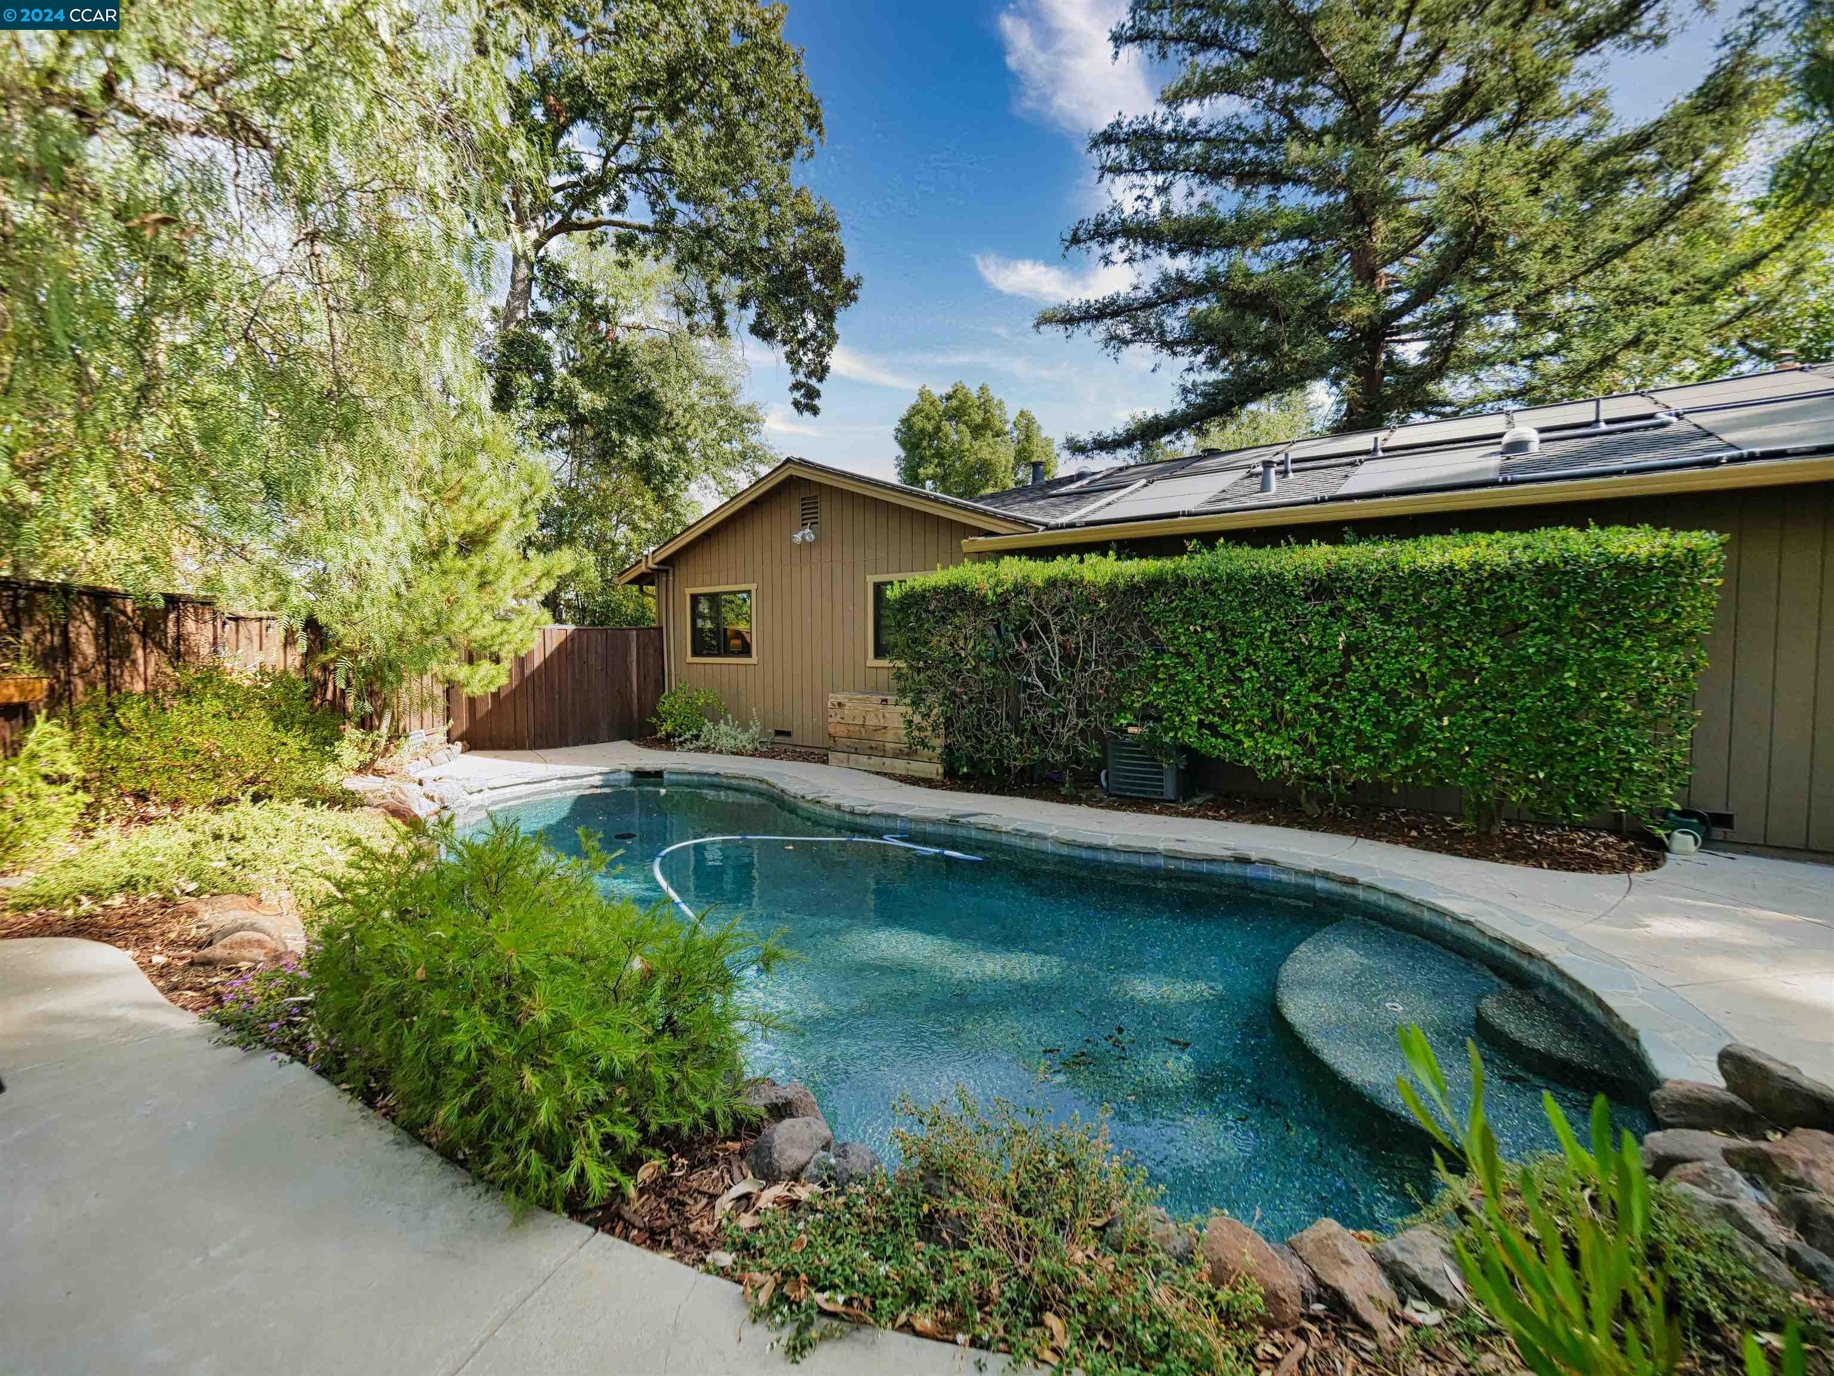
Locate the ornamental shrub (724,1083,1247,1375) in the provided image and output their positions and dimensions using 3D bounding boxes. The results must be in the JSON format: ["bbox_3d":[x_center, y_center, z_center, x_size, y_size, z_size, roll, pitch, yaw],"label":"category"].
[{"bbox_3d":[0.110,1.232,1.744,1.220,0.350,0.600,1,4,20],"label":"ornamental shrub"}]

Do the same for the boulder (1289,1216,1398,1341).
[{"bbox_3d":[0.945,1.326,1.679,0.200,0.200,0.260,-2,4,-25],"label":"boulder"}]

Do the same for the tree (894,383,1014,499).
[{"bbox_3d":[1.300,-5.133,24.746,4.300,10.400,4.300,0,3,0],"label":"tree"}]

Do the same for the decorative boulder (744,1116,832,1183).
[{"bbox_3d":[-0.365,1.319,2.139,0.240,0.165,0.220,0,3,0],"label":"decorative boulder"}]

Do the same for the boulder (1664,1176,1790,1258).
[{"bbox_3d":[2.090,1.341,1.940,0.210,0.140,0.270,0,3,0],"label":"boulder"}]

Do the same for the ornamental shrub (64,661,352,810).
[{"bbox_3d":[-5.750,0.388,6.132,1.300,1.200,1.900,2,4,30],"label":"ornamental shrub"}]

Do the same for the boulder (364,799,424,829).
[{"bbox_3d":[-4.250,1.052,6.071,0.450,0.270,0.380,0,3,0],"label":"boulder"}]

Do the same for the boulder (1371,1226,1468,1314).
[{"bbox_3d":[1.165,1.347,1.740,0.200,0.150,0.220,-2,4,-25],"label":"boulder"}]

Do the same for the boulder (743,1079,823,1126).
[{"bbox_3d":[-0.410,1.314,2.309,0.260,0.160,0.220,0,3,0],"label":"boulder"}]

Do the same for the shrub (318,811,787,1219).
[{"bbox_3d":[-1.080,0.905,2.286,1.380,0.930,1.120,2,4,30],"label":"shrub"}]

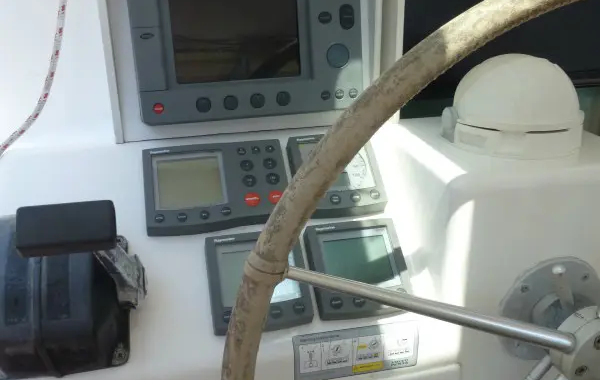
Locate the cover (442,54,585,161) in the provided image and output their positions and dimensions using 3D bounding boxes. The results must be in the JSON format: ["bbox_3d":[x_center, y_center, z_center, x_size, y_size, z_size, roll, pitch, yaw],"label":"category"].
[{"bbox_3d":[0.279,-0.119,0.716,0.196,0.107,0.170,-6,27,-11],"label":"cover"}]

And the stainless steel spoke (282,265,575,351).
[{"bbox_3d":[0.144,0.120,0.545,0.345,0.020,0.020,17,16,-20],"label":"stainless steel spoke"}]

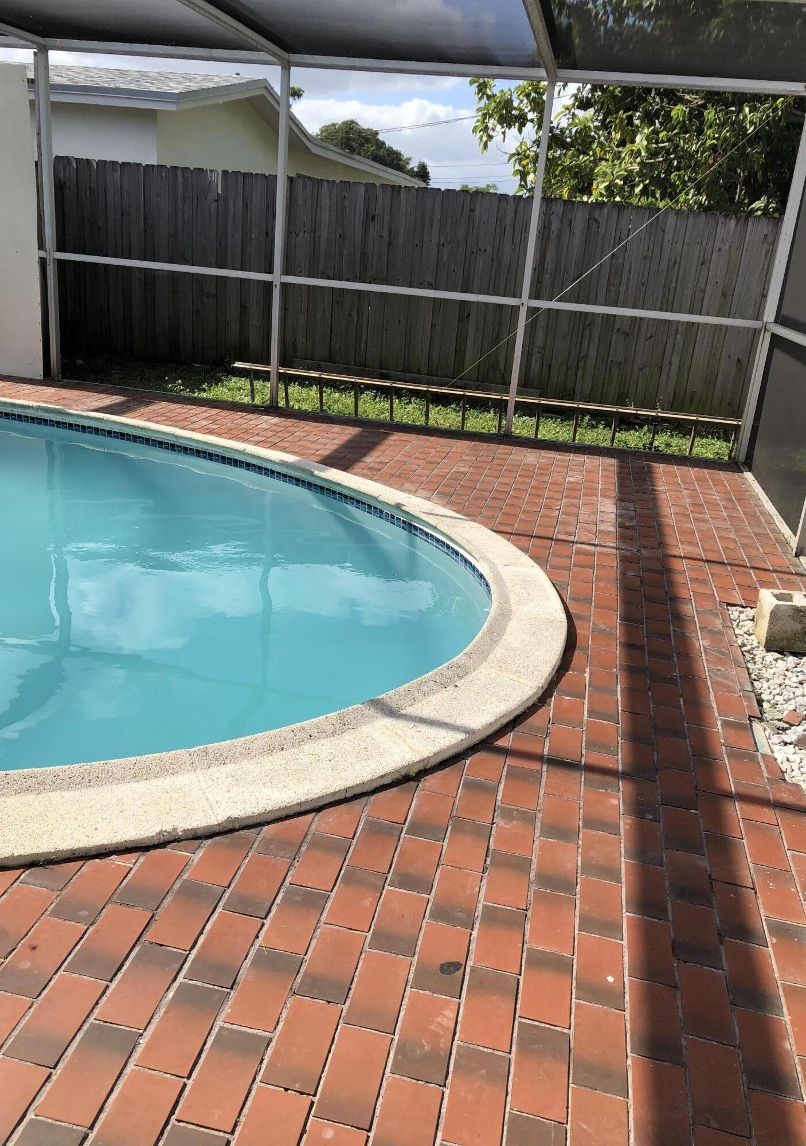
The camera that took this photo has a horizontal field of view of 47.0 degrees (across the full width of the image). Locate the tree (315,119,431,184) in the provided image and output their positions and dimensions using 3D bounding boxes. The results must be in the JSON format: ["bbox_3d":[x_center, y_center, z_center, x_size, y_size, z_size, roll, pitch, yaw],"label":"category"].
[{"bbox_3d":[-1.577,-13.558,33.910,4.600,5.500,4.400,5,19,0],"label":"tree"}]

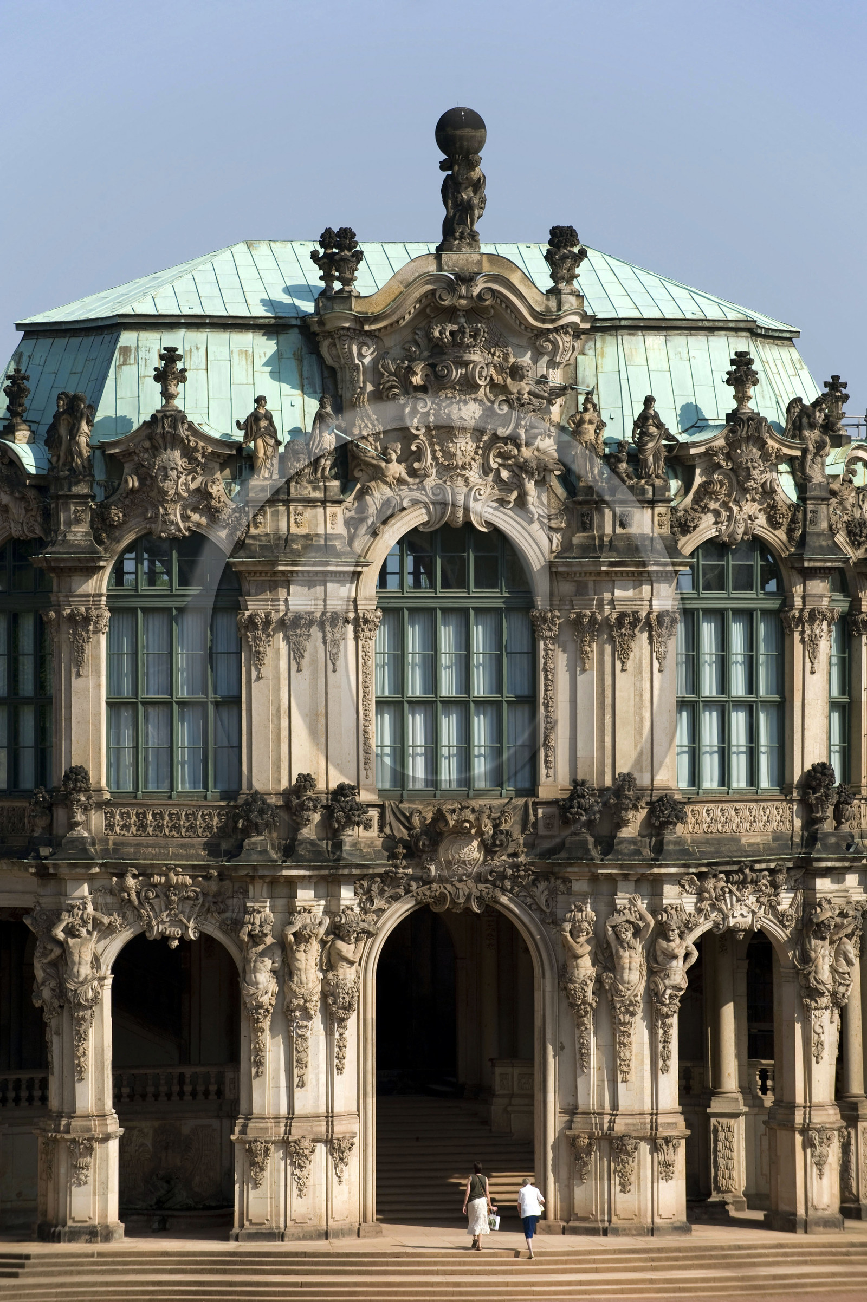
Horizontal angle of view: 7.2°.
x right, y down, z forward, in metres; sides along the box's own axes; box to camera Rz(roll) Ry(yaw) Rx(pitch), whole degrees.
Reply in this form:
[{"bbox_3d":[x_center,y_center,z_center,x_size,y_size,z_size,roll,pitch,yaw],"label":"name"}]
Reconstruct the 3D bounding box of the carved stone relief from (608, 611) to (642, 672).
[{"bbox_3d":[3.722,-0.198,133.700,0.680,1.160,0.300,0,-1,0],"label":"carved stone relief"}]

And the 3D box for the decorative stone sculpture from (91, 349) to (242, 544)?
[{"bbox_3d":[-5.366,-4.107,138.300,2.950,3.913,0.950,0,0,12],"label":"decorative stone sculpture"}]

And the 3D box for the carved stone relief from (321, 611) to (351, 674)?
[{"bbox_3d":[-1.968,-0.164,138.400,0.560,1.244,0.240,0,0,-26],"label":"carved stone relief"}]

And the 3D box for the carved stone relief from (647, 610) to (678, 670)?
[{"bbox_3d":[4.649,-0.196,139.200,0.600,1.231,0.250,0,0,-22],"label":"carved stone relief"}]

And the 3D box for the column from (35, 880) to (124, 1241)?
[{"bbox_3d":[-6.956,8.059,135.000,1.680,7.050,1.450,0,0,-2],"label":"column"}]

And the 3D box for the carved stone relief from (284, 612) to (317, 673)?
[{"bbox_3d":[-2.645,-0.172,136.900,0.649,1.217,0.300,0,0,-11],"label":"carved stone relief"}]

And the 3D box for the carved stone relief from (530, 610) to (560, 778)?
[{"bbox_3d":[2.236,0.875,137.300,0.590,3.356,0.280,0,0,-10],"label":"carved stone relief"}]

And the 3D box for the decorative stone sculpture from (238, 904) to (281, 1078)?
[{"bbox_3d":[-3.330,6.535,131.900,0.820,3.282,0.650,0,0,0],"label":"decorative stone sculpture"}]

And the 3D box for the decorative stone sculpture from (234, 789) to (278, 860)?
[{"bbox_3d":[-3.509,3.470,136.200,0.908,1.392,0.850,0,0,-5],"label":"decorative stone sculpture"}]

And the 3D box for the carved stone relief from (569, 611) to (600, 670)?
[{"bbox_3d":[2.955,-0.198,133.500,0.600,1.167,0.300,0,0,15],"label":"carved stone relief"}]

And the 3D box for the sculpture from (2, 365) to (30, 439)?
[{"bbox_3d":[-8.256,-4.946,136.000,0.480,1.480,0.480,0,0,20],"label":"sculpture"}]

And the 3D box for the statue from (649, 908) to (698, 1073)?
[{"bbox_3d":[4.805,6.797,137.800,0.930,3.327,0.700,0,-1,-18],"label":"statue"}]

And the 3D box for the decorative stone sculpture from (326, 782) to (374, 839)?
[{"bbox_3d":[-1.691,3.200,137.600,0.900,1.115,0.850,0,0,-20],"label":"decorative stone sculpture"}]

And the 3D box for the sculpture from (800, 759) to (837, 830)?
[{"bbox_3d":[7.485,2.802,133.200,0.700,1.322,0.680,0,0,0],"label":"sculpture"}]

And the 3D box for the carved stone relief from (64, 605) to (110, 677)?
[{"bbox_3d":[-6.902,-0.183,136.900,0.870,1.399,0.420,0,-1,5],"label":"carved stone relief"}]

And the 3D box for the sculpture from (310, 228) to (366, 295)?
[{"bbox_3d":[-1.882,-7.601,133.800,1.000,1.300,0.800,0,-1,-14],"label":"sculpture"}]

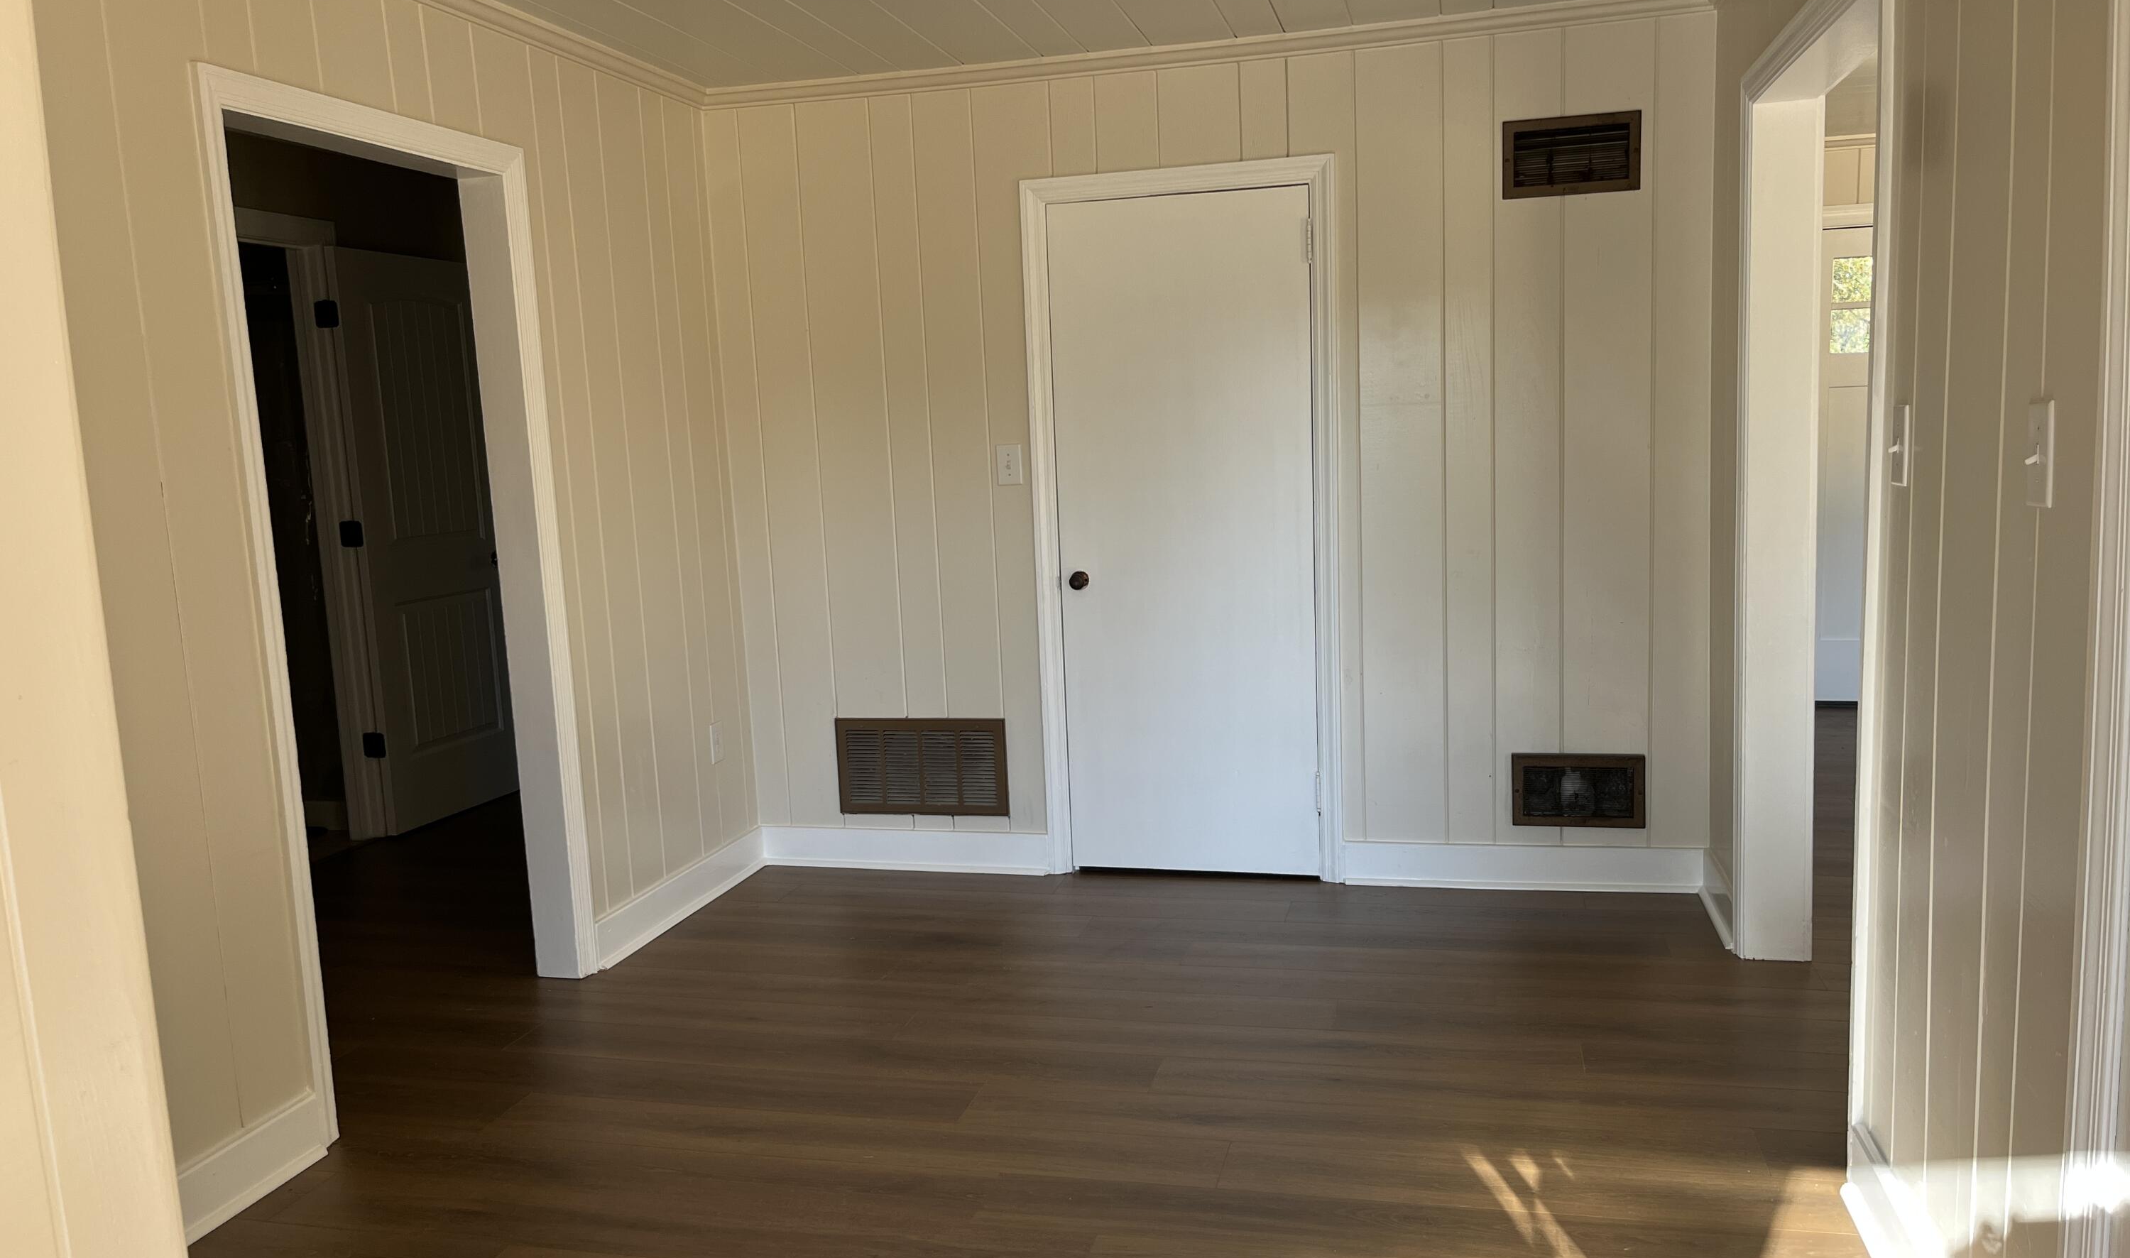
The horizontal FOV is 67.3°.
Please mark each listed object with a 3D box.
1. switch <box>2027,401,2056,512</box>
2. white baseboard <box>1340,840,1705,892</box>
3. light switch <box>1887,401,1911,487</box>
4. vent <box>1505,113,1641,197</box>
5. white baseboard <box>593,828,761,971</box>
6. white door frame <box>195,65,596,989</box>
[{"bbox_3d":[1.109,-0.199,1.828,0.014,0.119,0.071,0,8,15],"label":"switch"},{"bbox_3d":[1.298,0.680,4.542,0.993,0.134,0.027,0,8,15],"label":"white baseboard"},{"bbox_3d":[1.257,-0.276,2.416,0.014,0.118,0.071,0,8,15],"label":"light switch"},{"bbox_3d":[1.348,-1.259,4.254,0.351,0.202,0.020,0,8,15],"label":"vent"},{"bbox_3d":[-1.099,0.768,4.676,0.027,0.134,0.999,0,8,15],"label":"white baseboard"},{"bbox_3d":[-1.468,-0.065,3.584,0.155,2.105,1.046,0,8,15],"label":"white door frame"}]

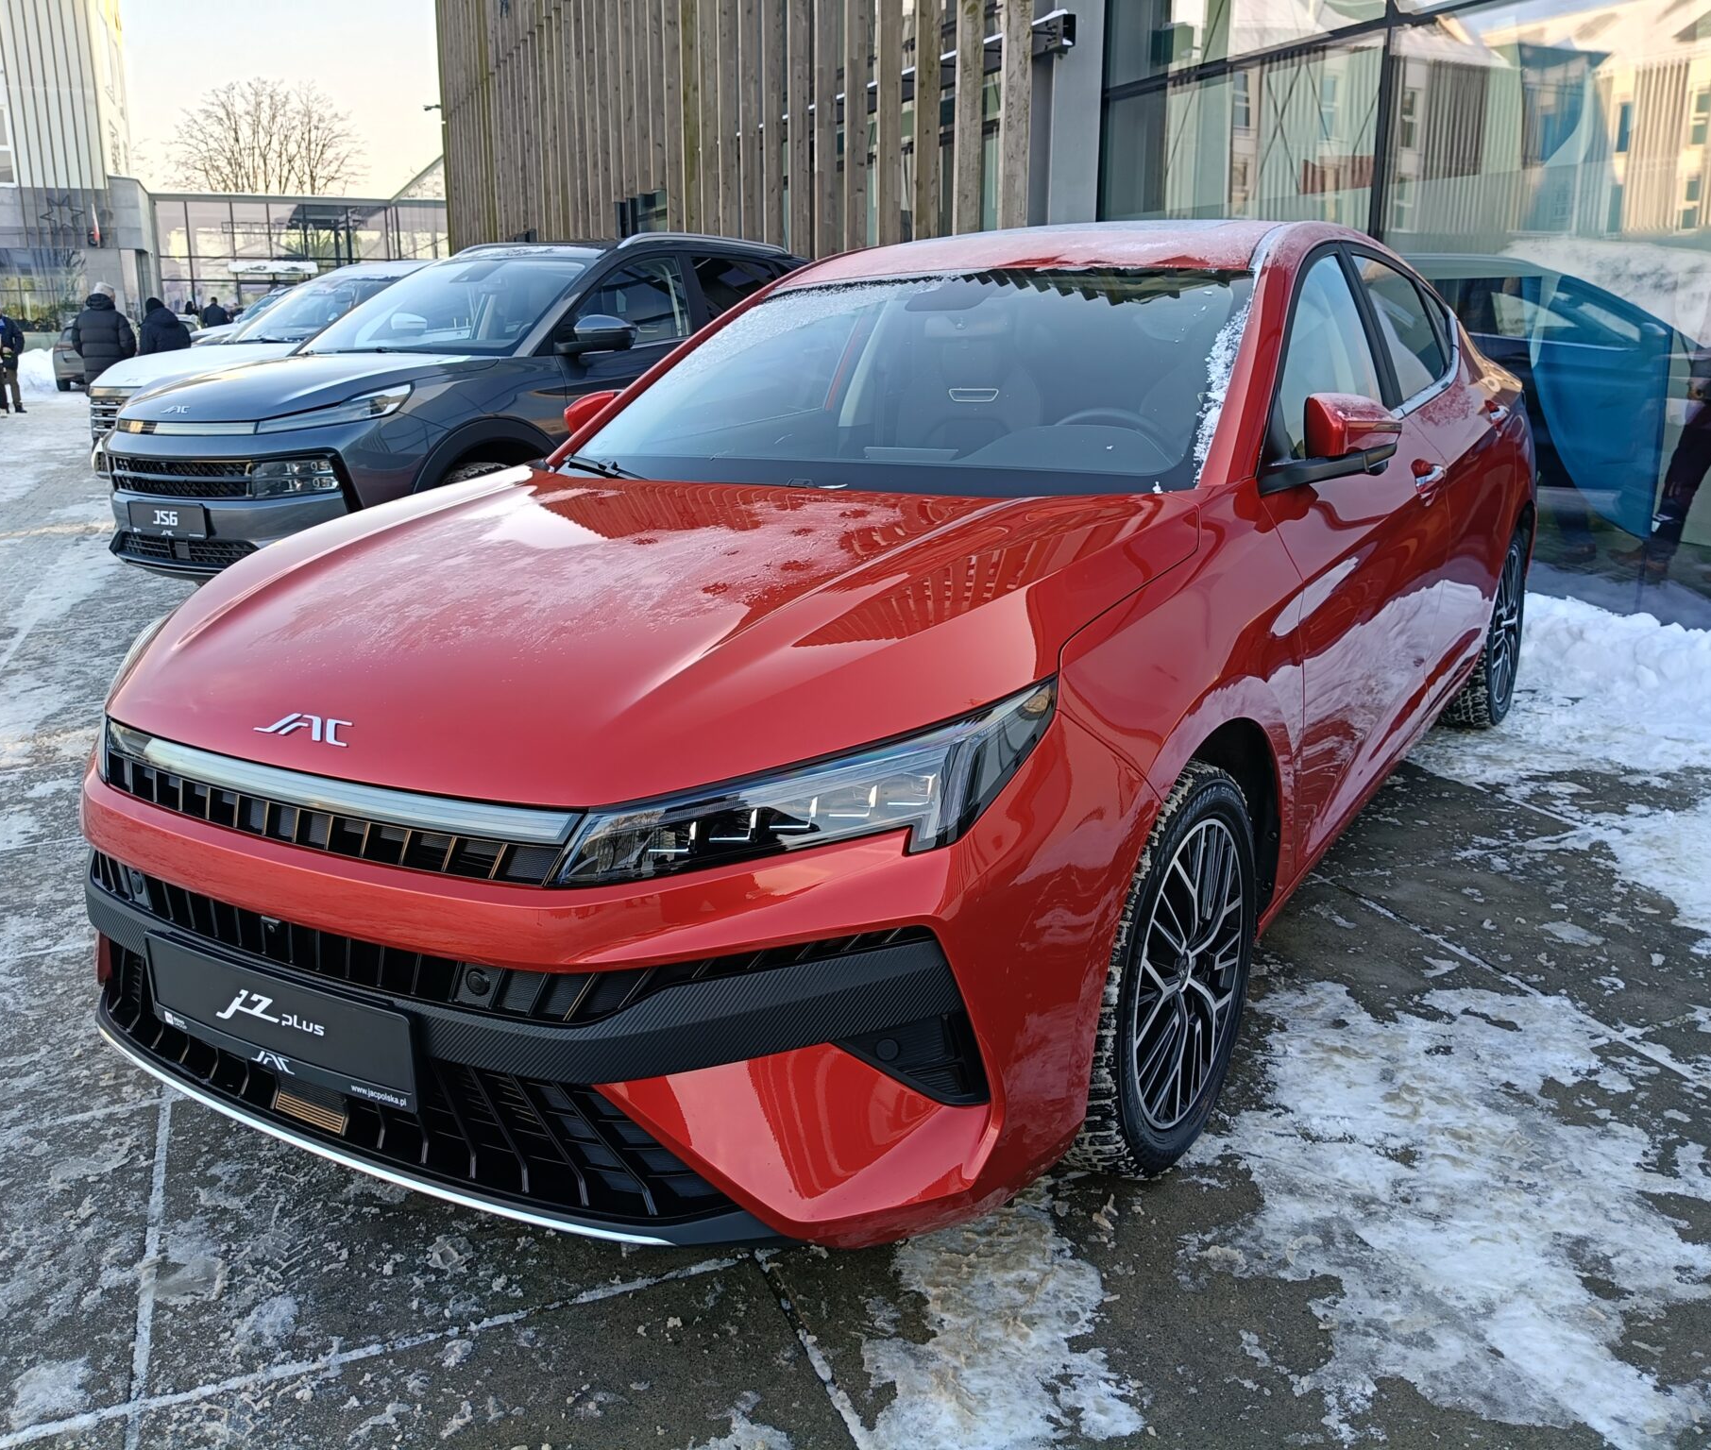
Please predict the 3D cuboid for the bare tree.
[{"bbox_3d":[-24.433,-20.564,60.000,7.800,12.300,7.800,0,15,0],"label":"bare tree"}]

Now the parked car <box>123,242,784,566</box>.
[{"bbox_3d":[-1.583,-1.723,7.768,1.880,1.700,4.605,8,17,32],"label":"parked car"}]

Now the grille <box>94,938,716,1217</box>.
[{"bbox_3d":[-0.715,0.435,1.956,1.240,0.200,0.200,8,18,32],"label":"grille"}]

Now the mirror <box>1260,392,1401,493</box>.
[{"bbox_3d":[0.858,-0.503,2.558,0.220,0.175,0.180,8,18,32],"label":"mirror"}]

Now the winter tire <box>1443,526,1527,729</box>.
[{"bbox_3d":[1.898,-0.320,4.500,0.225,0.650,0.650,8,18,32],"label":"winter tire"}]

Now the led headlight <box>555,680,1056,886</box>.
[{"bbox_3d":[-0.053,0.069,1.702,0.430,0.190,0.450,8,18,32],"label":"led headlight"}]

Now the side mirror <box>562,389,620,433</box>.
[{"bbox_3d":[-0.663,-0.719,3.524,0.220,0.170,0.180,8,18,32],"label":"side mirror"}]

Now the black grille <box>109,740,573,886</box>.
[{"bbox_3d":[-0.717,0.110,1.882,0.900,0.085,0.090,8,18,32],"label":"black grille"}]

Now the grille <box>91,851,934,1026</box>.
[{"bbox_3d":[-0.679,0.232,1.969,1.600,0.150,0.270,8,18,32],"label":"grille"}]

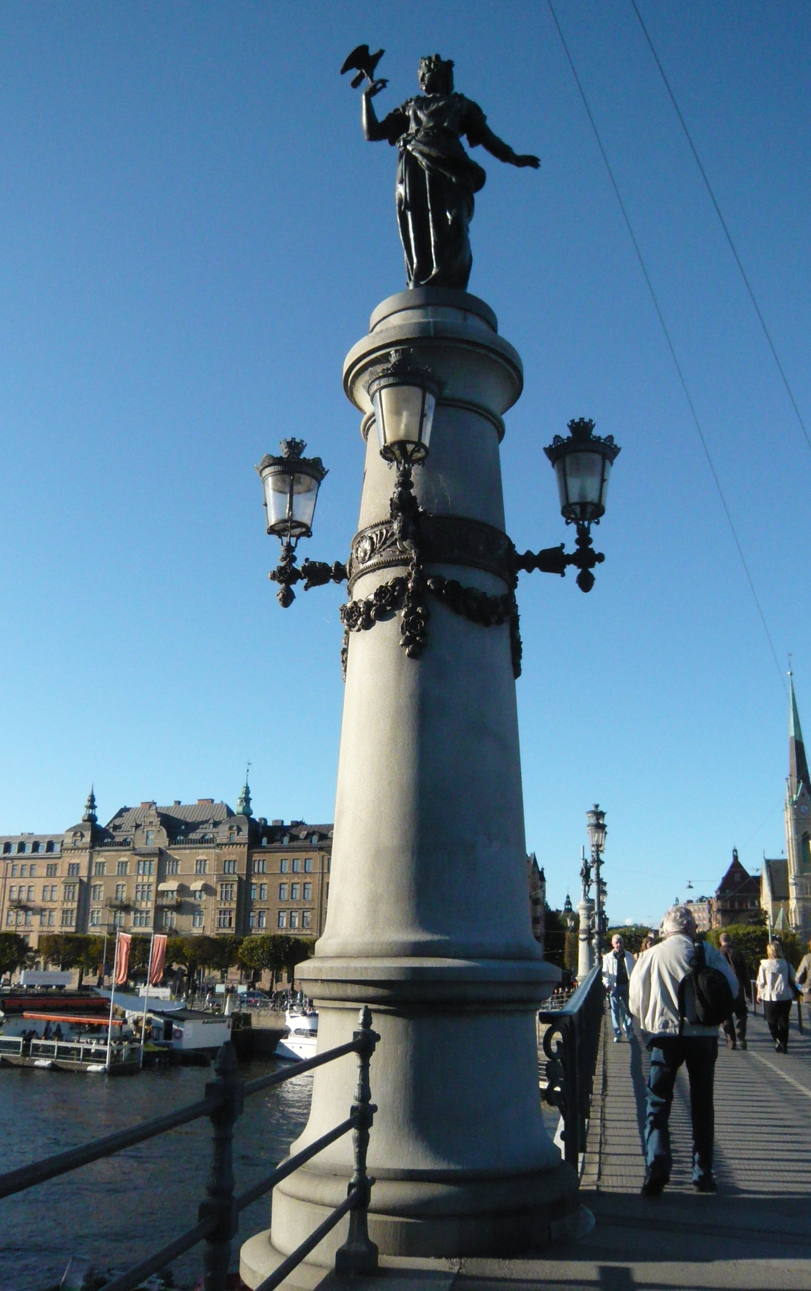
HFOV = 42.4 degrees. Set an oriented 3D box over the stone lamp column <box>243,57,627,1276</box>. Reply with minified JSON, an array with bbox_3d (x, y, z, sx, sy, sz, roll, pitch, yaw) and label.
[{"bbox_3d":[0.172,-0.694,7.112,2.500,8.291,2.500,-2,-17,10],"label":"stone lamp column"}]

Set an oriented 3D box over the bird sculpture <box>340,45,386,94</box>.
[{"bbox_3d":[-0.337,-4.543,8.171,0.330,0.310,0.290,-2,-17,10],"label":"bird sculpture"}]

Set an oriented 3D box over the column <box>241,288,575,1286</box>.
[{"bbox_3d":[0.168,0.515,6.899,2.000,6.015,2.000,1,-17,1],"label":"column"}]

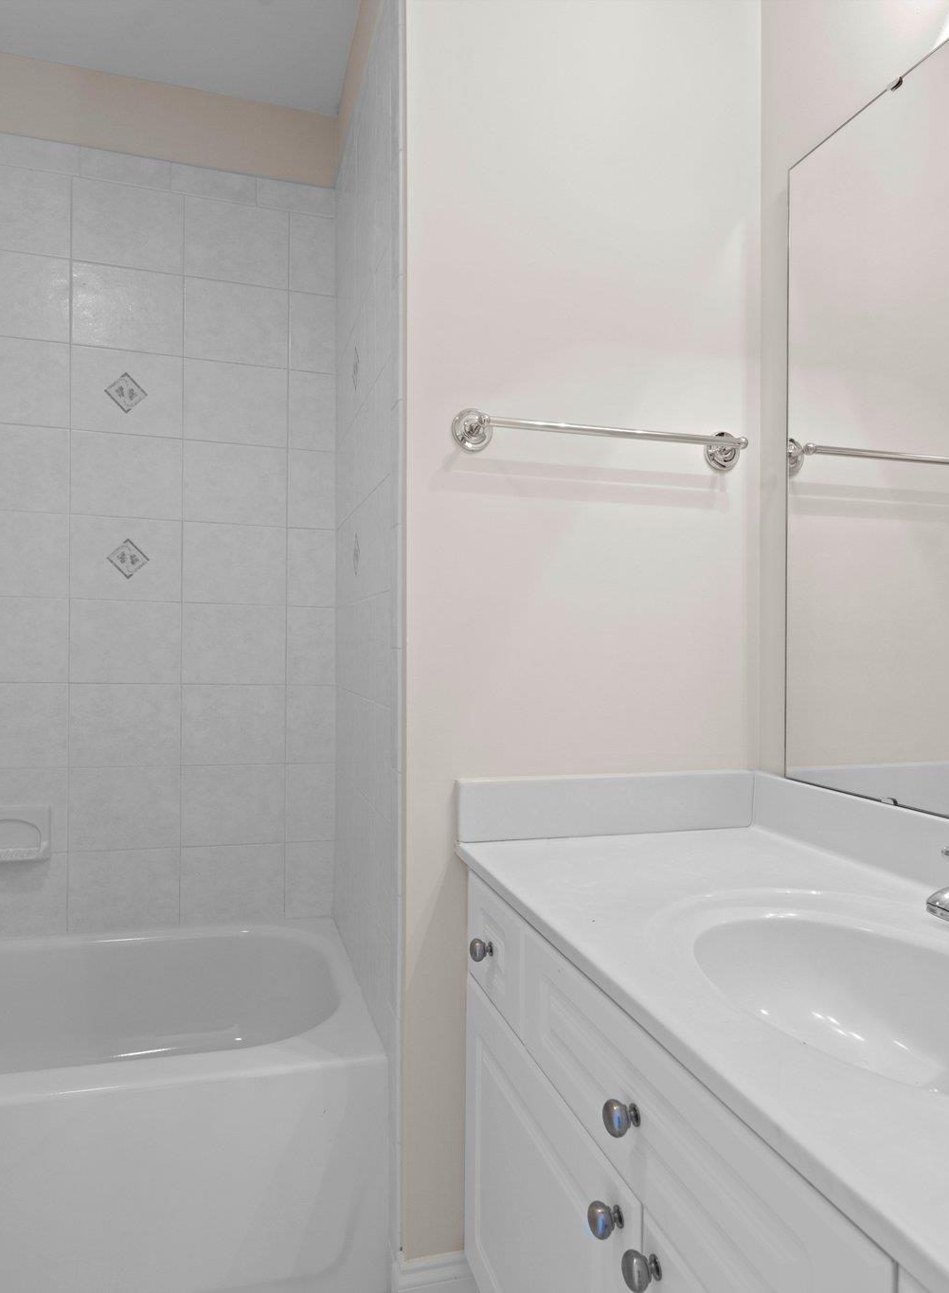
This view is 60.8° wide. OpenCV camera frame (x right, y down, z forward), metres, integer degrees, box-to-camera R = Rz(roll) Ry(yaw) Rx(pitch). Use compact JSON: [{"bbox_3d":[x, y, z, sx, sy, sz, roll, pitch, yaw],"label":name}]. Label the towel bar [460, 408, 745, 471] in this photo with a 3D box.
[{"bbox_3d":[0.229,-0.345,1.331,0.530,0.072,0.070,1,0,-17],"label":"towel bar"}]

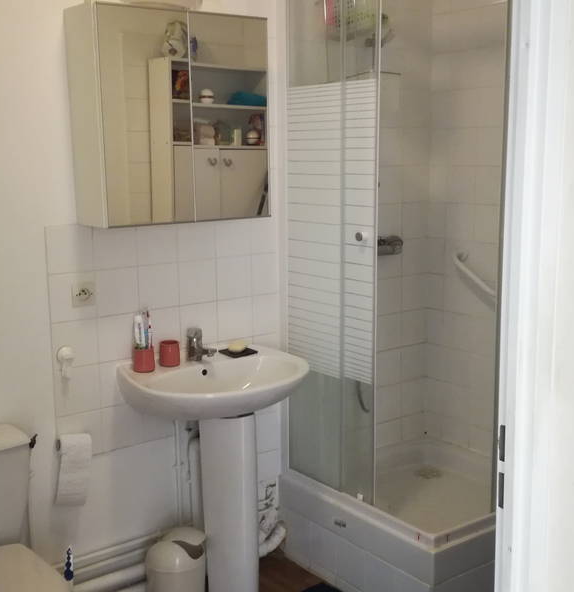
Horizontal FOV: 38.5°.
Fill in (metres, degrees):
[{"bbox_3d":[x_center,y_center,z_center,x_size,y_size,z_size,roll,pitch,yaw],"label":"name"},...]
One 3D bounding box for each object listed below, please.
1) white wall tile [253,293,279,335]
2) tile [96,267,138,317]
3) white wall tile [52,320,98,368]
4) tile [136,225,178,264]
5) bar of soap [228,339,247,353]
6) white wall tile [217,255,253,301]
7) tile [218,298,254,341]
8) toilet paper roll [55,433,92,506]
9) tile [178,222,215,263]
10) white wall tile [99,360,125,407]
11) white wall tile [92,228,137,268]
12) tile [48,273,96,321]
[{"bbox_3d":[-0.083,0.068,3.014,0.109,0.149,0.010,-8,13,-36],"label":"white wall tile"},{"bbox_3d":[-0.546,-0.014,2.643,0.149,0.149,0.010,-8,13,-36],"label":"tile"},{"bbox_3d":[-0.665,0.151,2.581,0.149,0.149,0.010,-8,13,-36],"label":"white wall tile"},{"bbox_3d":[-0.427,-0.178,2.704,0.149,0.149,0.010,-8,13,-36],"label":"tile"},{"bbox_3d":[-0.170,0.170,2.799,0.060,0.031,0.045,-8,12,-36],"label":"bar of soap"},{"bbox_3d":[-0.188,-0.064,2.921,0.150,0.150,0.010,-8,12,-36],"label":"white wall tile"},{"bbox_3d":[-0.187,0.082,2.937,0.149,0.149,0.010,-8,13,-36],"label":"tile"},{"bbox_3d":[-0.665,0.534,2.577,0.100,0.220,0.095,-8,12,-36],"label":"toilet paper roll"},{"bbox_3d":[-0.310,-0.197,2.807,0.150,0.150,0.010,-8,12,-36],"label":"tile"},{"bbox_3d":[-0.547,0.282,2.704,0.150,0.150,0.010,-8,12,-36],"label":"white wall tile"},{"bbox_3d":[-0.552,-0.165,2.629,0.150,0.150,0.010,-8,12,-36],"label":"white wall tile"},{"bbox_3d":[-0.666,0.003,2.554,0.149,0.149,0.010,-8,13,-36],"label":"tile"}]

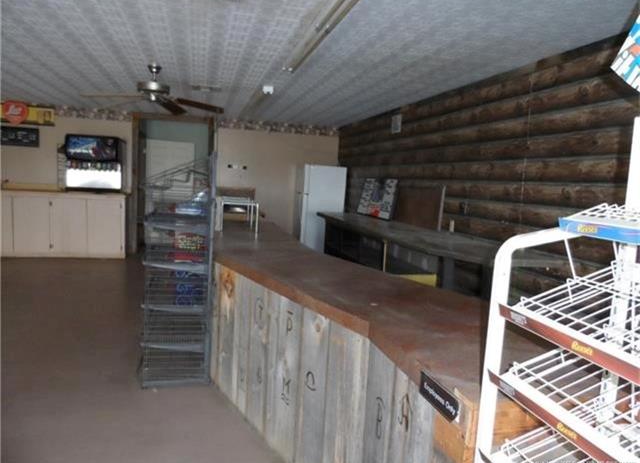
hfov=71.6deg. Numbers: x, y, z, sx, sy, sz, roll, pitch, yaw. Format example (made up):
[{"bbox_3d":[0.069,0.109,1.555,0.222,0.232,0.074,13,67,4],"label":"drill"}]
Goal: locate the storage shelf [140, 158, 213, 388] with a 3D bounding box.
[{"bbox_3d":[-1.034,0.224,3.301,0.460,1.564,0.800,1,7,-15],"label":"storage shelf"}]

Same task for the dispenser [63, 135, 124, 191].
[{"bbox_3d":[-3.592,-1.082,7.197,0.775,0.864,0.680,1,7,-15],"label":"dispenser"}]

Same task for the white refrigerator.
[{"bbox_3d":[-0.037,-0.284,7.761,0.720,1.692,0.780,1,7,-15],"label":"white refrigerator"}]

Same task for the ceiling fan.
[{"bbox_3d":[-1.565,-1.405,4.186,1.360,0.350,1.360,1,7,-15],"label":"ceiling fan"}]

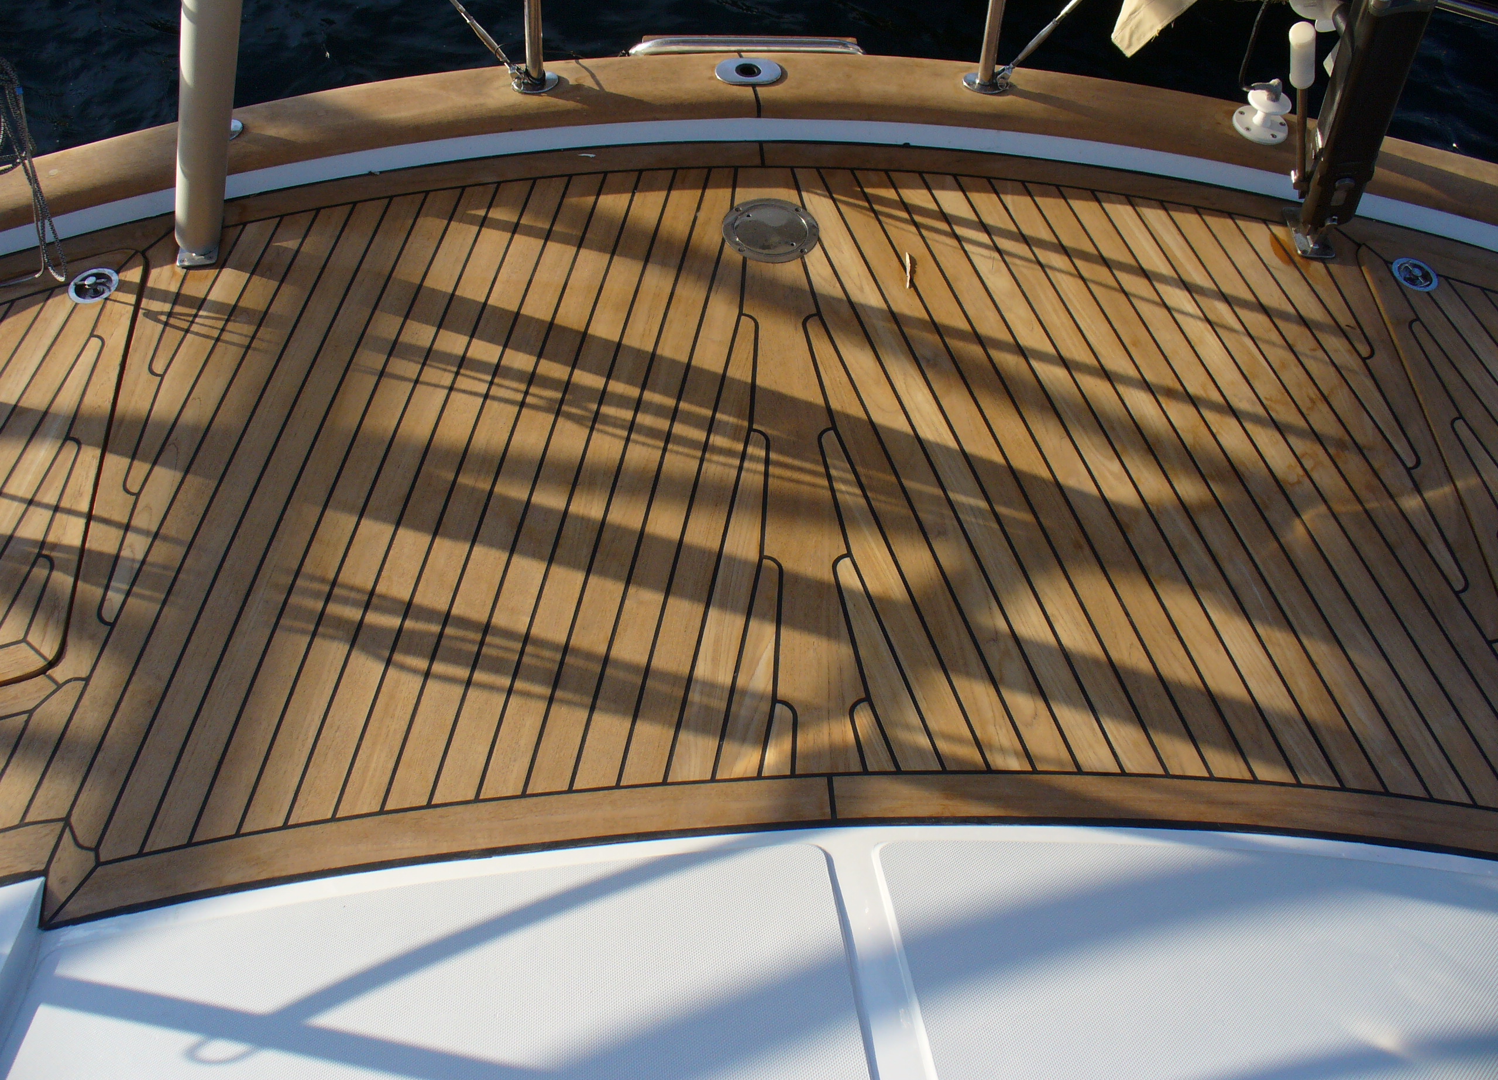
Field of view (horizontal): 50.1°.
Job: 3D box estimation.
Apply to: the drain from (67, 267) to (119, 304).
[{"bbox_3d":[-0.950,-0.366,2.326,0.073,0.014,0.073,-6,53,3],"label":"drain"}]

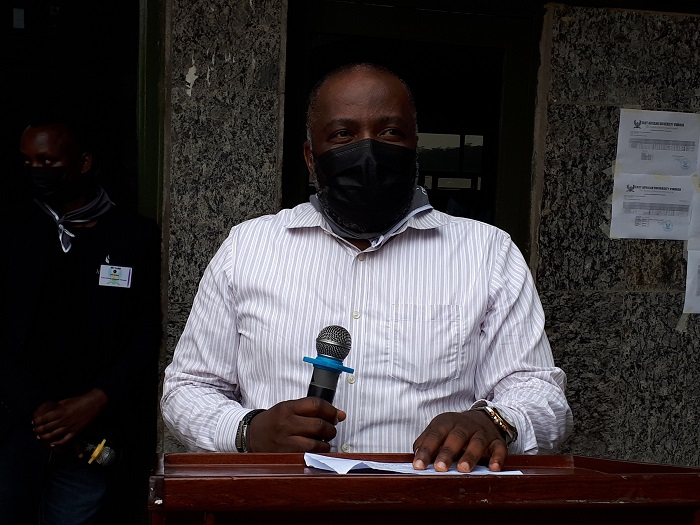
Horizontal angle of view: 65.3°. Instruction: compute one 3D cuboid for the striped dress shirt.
[{"bbox_3d":[0.022,0.175,0.940,0.670,0.580,0.380,2,3,1],"label":"striped dress shirt"}]

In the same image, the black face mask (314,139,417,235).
[{"bbox_3d":[0.023,-0.113,0.820,0.150,0.130,0.100,0,3,-8],"label":"black face mask"}]

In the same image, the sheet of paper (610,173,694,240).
[{"bbox_3d":[1.020,-0.185,1.840,0.297,0.210,0.003,1,3,-8],"label":"sheet of paper"}]

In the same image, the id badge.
[{"bbox_3d":[-0.639,0.039,1.490,0.086,0.055,0.003,5,2,-6],"label":"id badge"}]

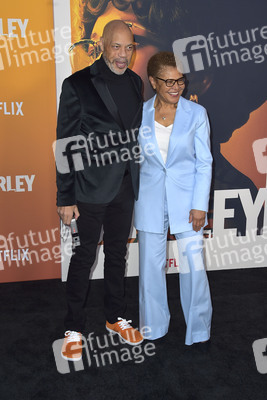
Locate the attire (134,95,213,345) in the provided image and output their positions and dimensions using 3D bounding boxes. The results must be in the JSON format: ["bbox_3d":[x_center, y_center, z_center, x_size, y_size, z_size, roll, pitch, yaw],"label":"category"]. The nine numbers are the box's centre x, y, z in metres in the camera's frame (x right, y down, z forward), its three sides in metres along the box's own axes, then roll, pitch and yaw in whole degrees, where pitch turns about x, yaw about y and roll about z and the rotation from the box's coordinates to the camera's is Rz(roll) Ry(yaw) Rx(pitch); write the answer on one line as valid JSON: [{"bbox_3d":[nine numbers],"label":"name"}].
[{"bbox_3d":[0.198,0.121,3.037,0.520,1.410,0.360,4,12,20],"label":"attire"}]

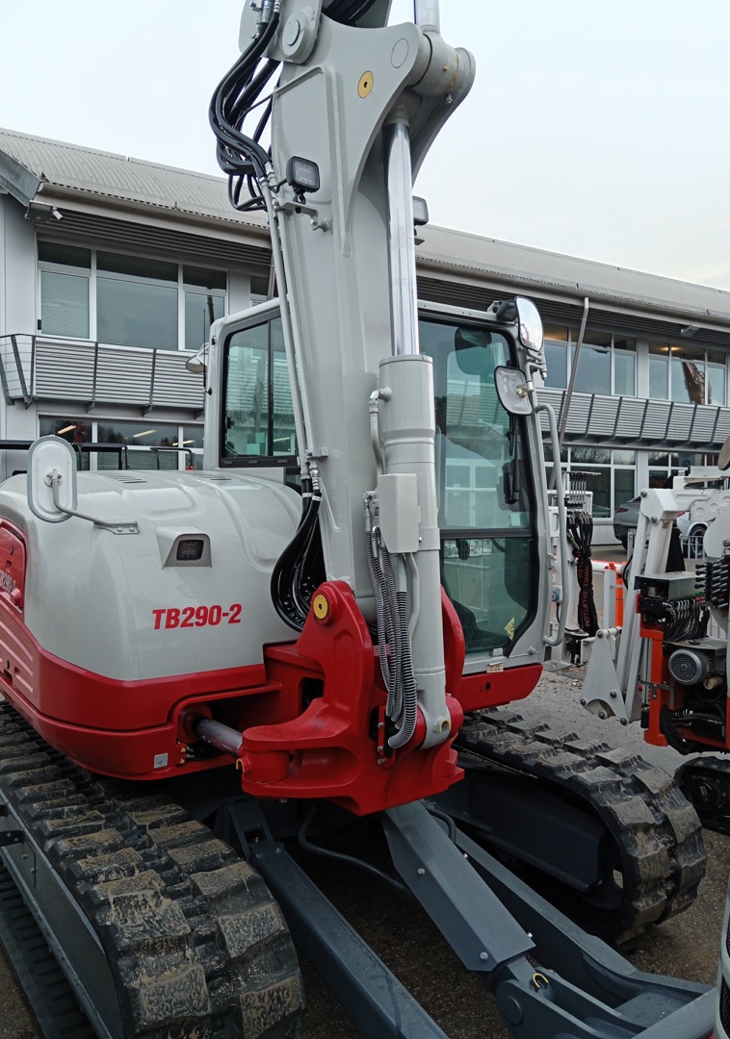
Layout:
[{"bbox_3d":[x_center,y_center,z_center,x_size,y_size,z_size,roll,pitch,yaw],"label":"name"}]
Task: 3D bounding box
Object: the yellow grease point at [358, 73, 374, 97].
[{"bbox_3d":[0.002,-1.410,2.630,0.020,0.083,0.083,-1,3,-39],"label":"yellow grease point"}]

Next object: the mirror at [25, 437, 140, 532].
[{"bbox_3d":[-0.890,-0.108,2.570,0.300,0.300,0.190,1,2,-7],"label":"mirror"}]

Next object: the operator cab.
[{"bbox_3d":[-0.012,-0.194,3.943,1.000,1.625,1.480,0,3,-35],"label":"operator cab"}]

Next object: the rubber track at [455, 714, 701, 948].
[{"bbox_3d":[0.285,1.225,4.099,0.450,0.650,2.860,0,3,-35],"label":"rubber track"}]

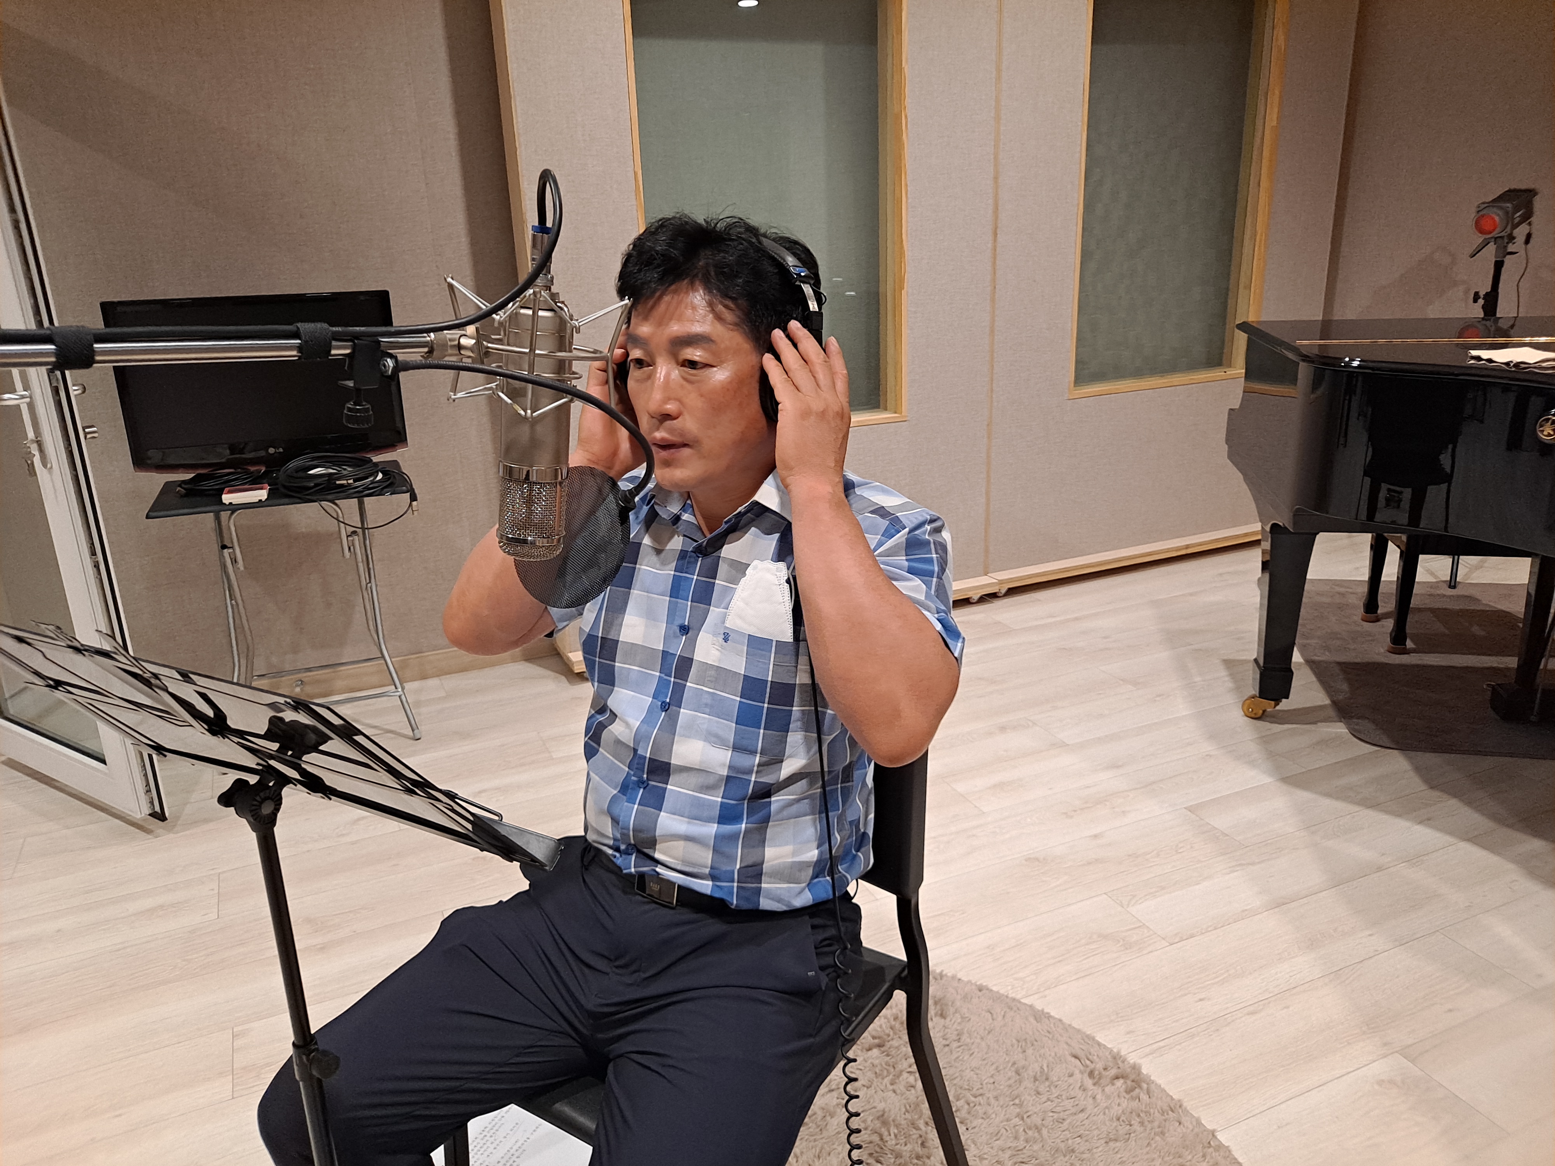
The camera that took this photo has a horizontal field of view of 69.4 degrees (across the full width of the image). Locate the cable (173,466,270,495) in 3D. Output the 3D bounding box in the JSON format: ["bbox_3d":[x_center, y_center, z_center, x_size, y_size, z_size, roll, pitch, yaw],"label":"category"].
[{"bbox_3d":[-1.386,-0.253,2.812,0.208,0.052,0.130,-7,19,-15],"label":"cable"}]

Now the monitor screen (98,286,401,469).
[{"bbox_3d":[-1.295,-0.511,2.838,0.645,0.419,0.065,-9,20,-19],"label":"monitor screen"}]

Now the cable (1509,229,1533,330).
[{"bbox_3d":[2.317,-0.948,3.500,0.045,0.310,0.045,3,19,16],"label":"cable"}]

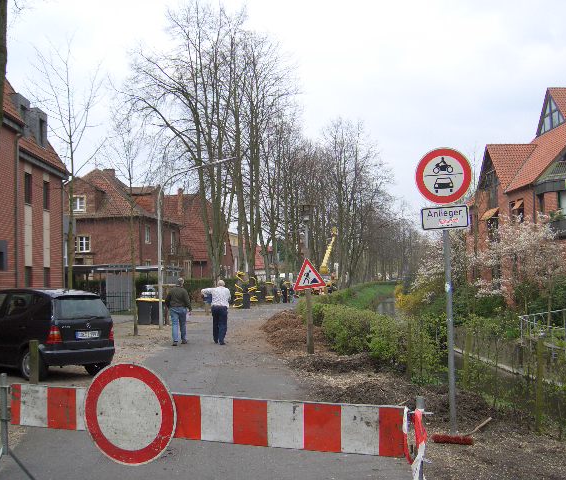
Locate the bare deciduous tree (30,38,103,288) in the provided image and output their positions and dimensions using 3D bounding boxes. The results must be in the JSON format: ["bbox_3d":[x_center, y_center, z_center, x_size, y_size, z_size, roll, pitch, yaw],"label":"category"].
[{"bbox_3d":[-4.987,-1.018,17.005,1.800,7.500,1.800,-1,-3,0],"label":"bare deciduous tree"}]

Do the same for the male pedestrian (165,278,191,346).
[{"bbox_3d":[-2.727,1.882,18.948,0.640,1.770,0.500,-1,-3,0],"label":"male pedestrian"}]

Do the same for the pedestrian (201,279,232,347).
[{"bbox_3d":[-1.724,1.905,19.047,0.740,1.710,0.500,-1,-3,0],"label":"pedestrian"}]

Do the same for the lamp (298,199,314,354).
[{"bbox_3d":[0.541,0.814,16.296,0.330,3.500,0.330,-1,-3,0],"label":"lamp"}]

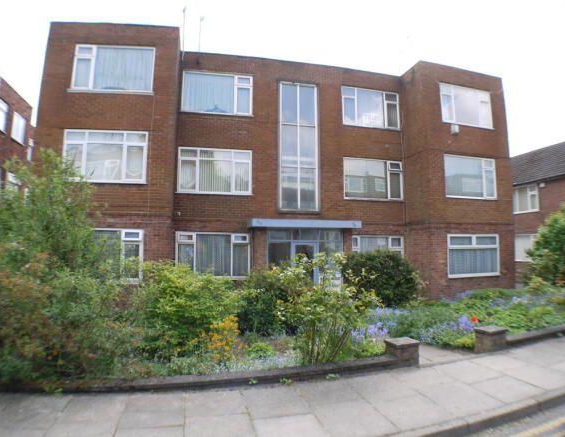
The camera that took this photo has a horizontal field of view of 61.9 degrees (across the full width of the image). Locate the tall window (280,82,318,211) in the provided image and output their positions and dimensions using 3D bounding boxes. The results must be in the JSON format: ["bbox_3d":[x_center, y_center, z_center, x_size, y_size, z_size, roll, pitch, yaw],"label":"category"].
[{"bbox_3d":[0.562,-2.386,15.491,1.300,4.200,0.140,1,-5,-16],"label":"tall window"}]

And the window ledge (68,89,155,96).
[{"bbox_3d":[-4.525,-3.336,12.415,2.270,0.090,0.140,1,-5,-16],"label":"window ledge"}]

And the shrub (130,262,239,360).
[{"bbox_3d":[-1.434,1.332,6.900,1.480,1.330,1.250,1,-7,-14],"label":"shrub"}]

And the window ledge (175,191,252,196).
[{"bbox_3d":[-2.161,-0.789,14.873,2.380,0.080,0.150,2,-6,-15],"label":"window ledge"}]

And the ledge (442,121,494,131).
[{"bbox_3d":[6.392,-3.198,16.247,2.100,0.080,0.150,2,-6,-15],"label":"ledge"}]

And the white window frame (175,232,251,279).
[{"bbox_3d":[-2.187,1.161,14.794,2.300,1.420,0.120,2,-6,-15],"label":"white window frame"}]

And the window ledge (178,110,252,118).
[{"bbox_3d":[-2.110,-3.340,15.143,2.380,0.080,0.150,2,-6,-15],"label":"window ledge"}]

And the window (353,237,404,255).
[{"bbox_3d":[3.143,1.257,15.600,1.880,1.350,0.140,1,-7,-14],"label":"window"}]

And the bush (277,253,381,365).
[{"bbox_3d":[0.605,1.170,6.200,1.220,1.360,1.100,1,-7,-14],"label":"bush"}]

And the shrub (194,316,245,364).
[{"bbox_3d":[-0.835,1.604,6.250,0.640,0.600,0.520,1,-7,-14],"label":"shrub"}]

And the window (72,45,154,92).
[{"bbox_3d":[-4.673,-4.122,13.000,2.080,1.280,0.140,1,-7,-14],"label":"window"}]

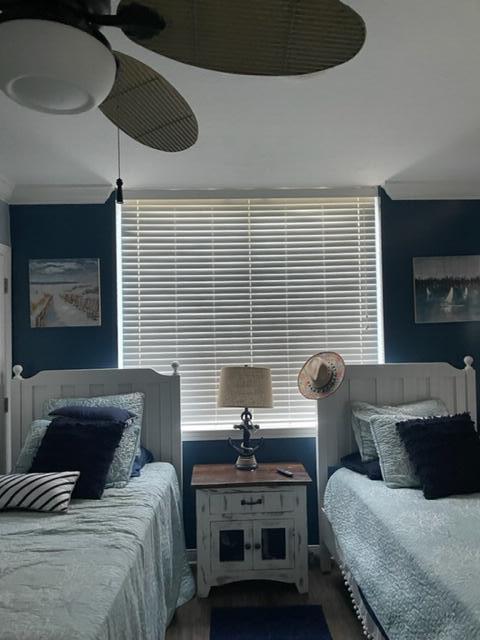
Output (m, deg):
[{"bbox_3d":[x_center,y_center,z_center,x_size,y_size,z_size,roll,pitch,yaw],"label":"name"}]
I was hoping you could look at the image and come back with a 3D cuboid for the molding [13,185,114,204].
[{"bbox_3d":[-1.145,-0.799,3.065,0.675,0.106,0.078,-1,-1,-2],"label":"molding"}]

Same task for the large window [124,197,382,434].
[{"bbox_3d":[0.078,-0.043,3.176,1.728,1.526,0.090,-1,-1,-2],"label":"large window"}]

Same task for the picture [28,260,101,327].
[{"bbox_3d":[-1.113,-0.171,3.081,0.441,0.433,0.032,-1,-1,-2],"label":"picture"}]

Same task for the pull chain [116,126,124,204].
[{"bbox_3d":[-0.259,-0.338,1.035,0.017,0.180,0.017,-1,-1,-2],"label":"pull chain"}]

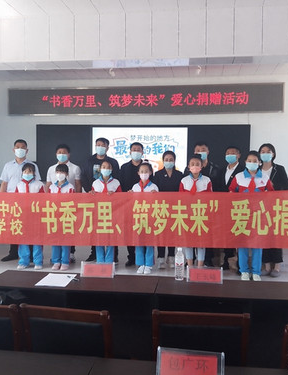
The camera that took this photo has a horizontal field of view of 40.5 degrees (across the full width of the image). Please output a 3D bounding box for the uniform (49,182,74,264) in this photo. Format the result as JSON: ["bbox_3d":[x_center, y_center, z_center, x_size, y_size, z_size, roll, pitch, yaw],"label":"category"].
[{"bbox_3d":[-1.097,0.470,5.233,0.360,1.156,0.280,1,3,8],"label":"uniform"}]

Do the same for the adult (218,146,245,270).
[{"bbox_3d":[1.219,0.270,5.178,0.500,1.621,0.320,1,4,13],"label":"adult"}]

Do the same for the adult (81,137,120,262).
[{"bbox_3d":[-0.597,0.172,5.518,0.530,1.749,0.340,1,4,5],"label":"adult"}]

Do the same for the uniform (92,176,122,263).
[{"bbox_3d":[-0.477,0.445,5.171,0.390,1.195,0.280,1,3,8],"label":"uniform"}]

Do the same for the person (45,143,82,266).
[{"bbox_3d":[-1.133,0.221,5.564,0.480,1.676,0.300,1,3,8],"label":"person"}]

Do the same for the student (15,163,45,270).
[{"bbox_3d":[-1.494,0.375,5.119,0.410,1.391,0.280,0,4,-3],"label":"student"}]

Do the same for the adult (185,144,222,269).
[{"bbox_3d":[0.848,0.239,5.392,0.500,1.686,0.300,1,3,8],"label":"adult"}]

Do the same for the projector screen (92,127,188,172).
[{"bbox_3d":[-0.088,-0.650,7.785,1.919,1.079,0.060,1,3,8],"label":"projector screen"}]

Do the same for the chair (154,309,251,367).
[{"bbox_3d":[0.289,1.015,2.066,0.453,0.900,0.540,1,4,6],"label":"chair"}]

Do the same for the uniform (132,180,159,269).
[{"bbox_3d":[0.025,0.476,5.112,0.360,1.149,0.280,1,3,8],"label":"uniform"}]

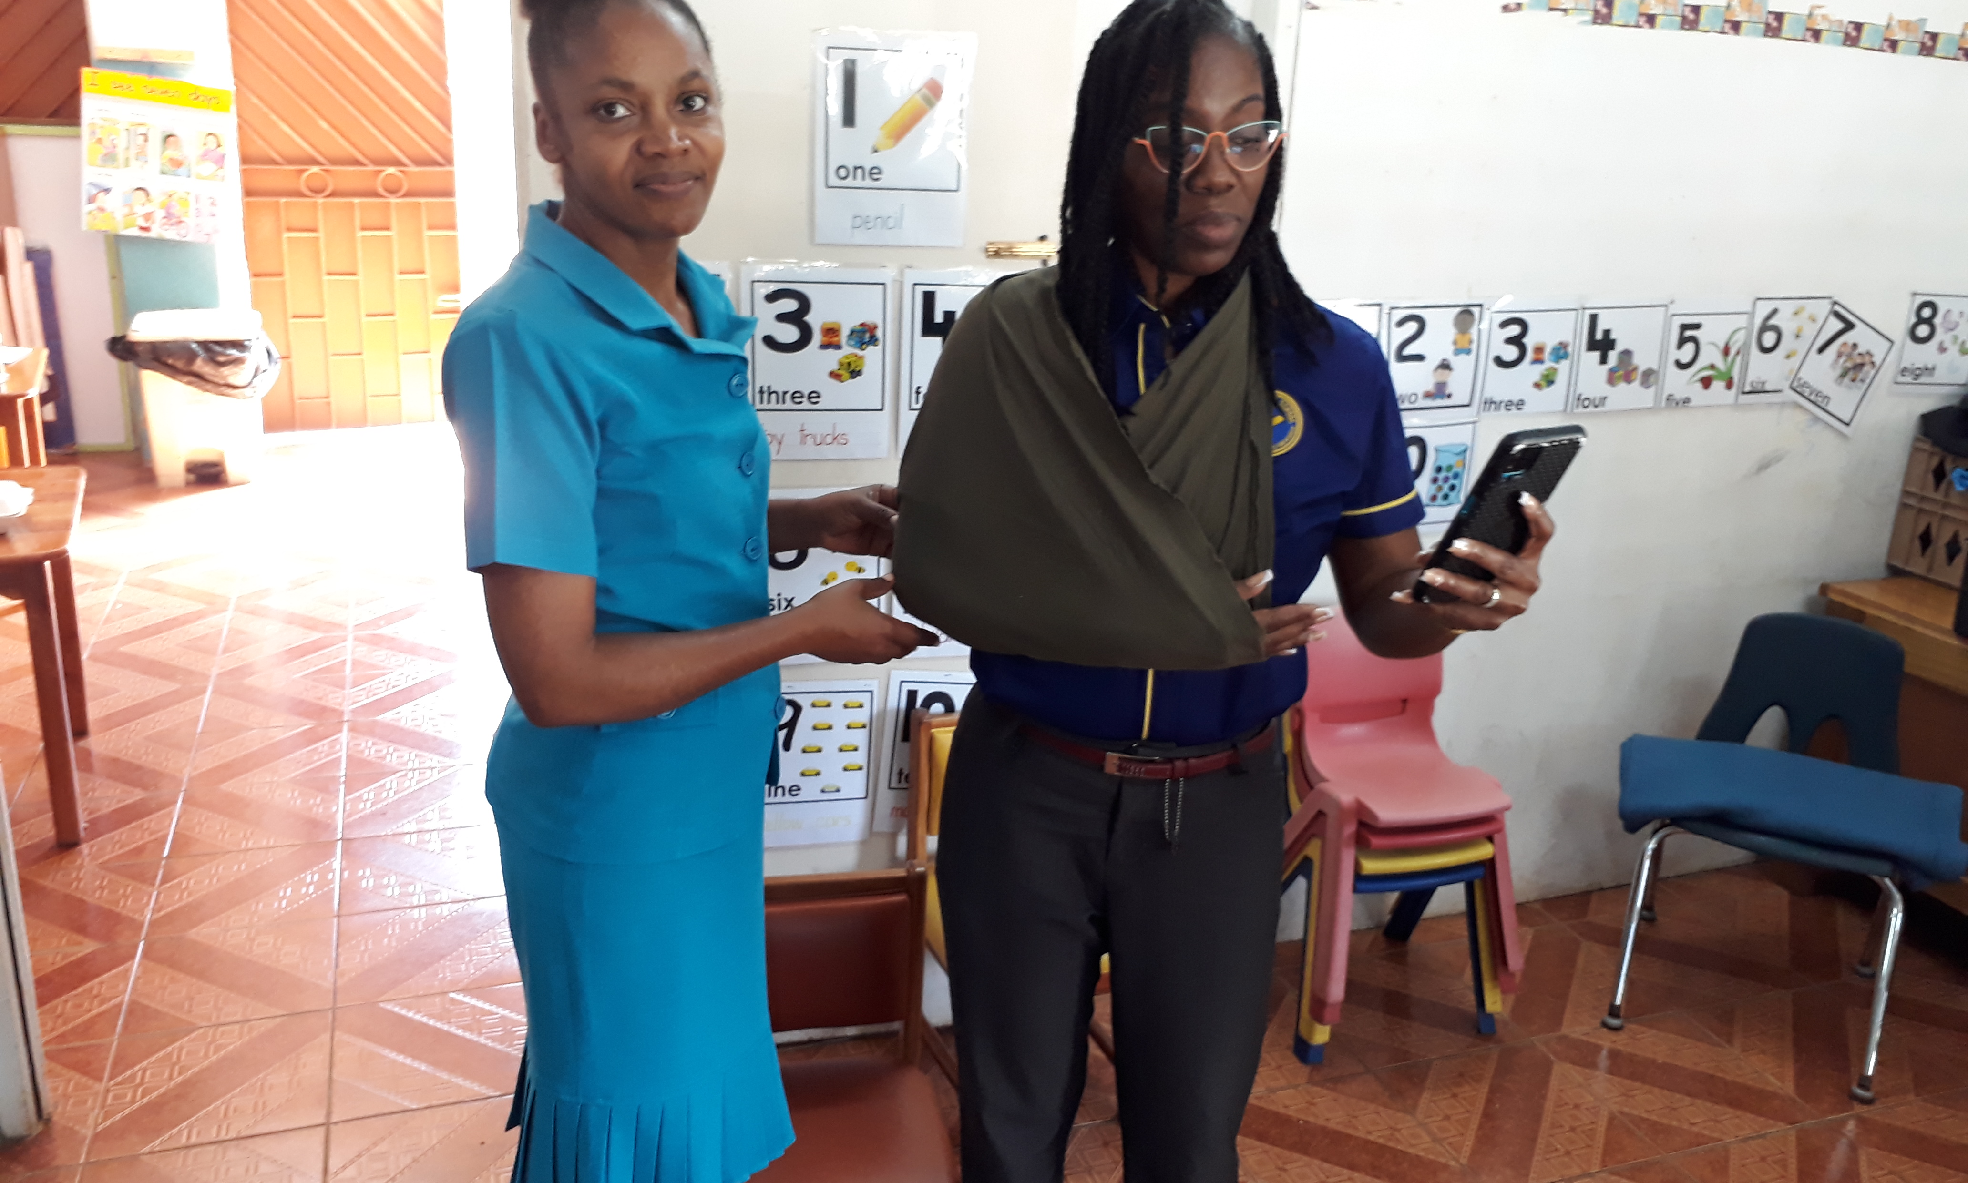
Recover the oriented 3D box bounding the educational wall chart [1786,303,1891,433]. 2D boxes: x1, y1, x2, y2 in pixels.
[{"bbox_3d":[1.728,-0.449,3.097,0.202,0.210,0.008,21,8,-26],"label":"educational wall chart"}]

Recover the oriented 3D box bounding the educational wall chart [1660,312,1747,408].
[{"bbox_3d":[1.395,-0.446,2.969,0.188,0.184,0.008,-5,19,-20],"label":"educational wall chart"}]

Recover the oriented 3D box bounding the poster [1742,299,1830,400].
[{"bbox_3d":[1.592,-0.474,3.036,0.192,0.204,0.008,-5,19,-20],"label":"poster"}]

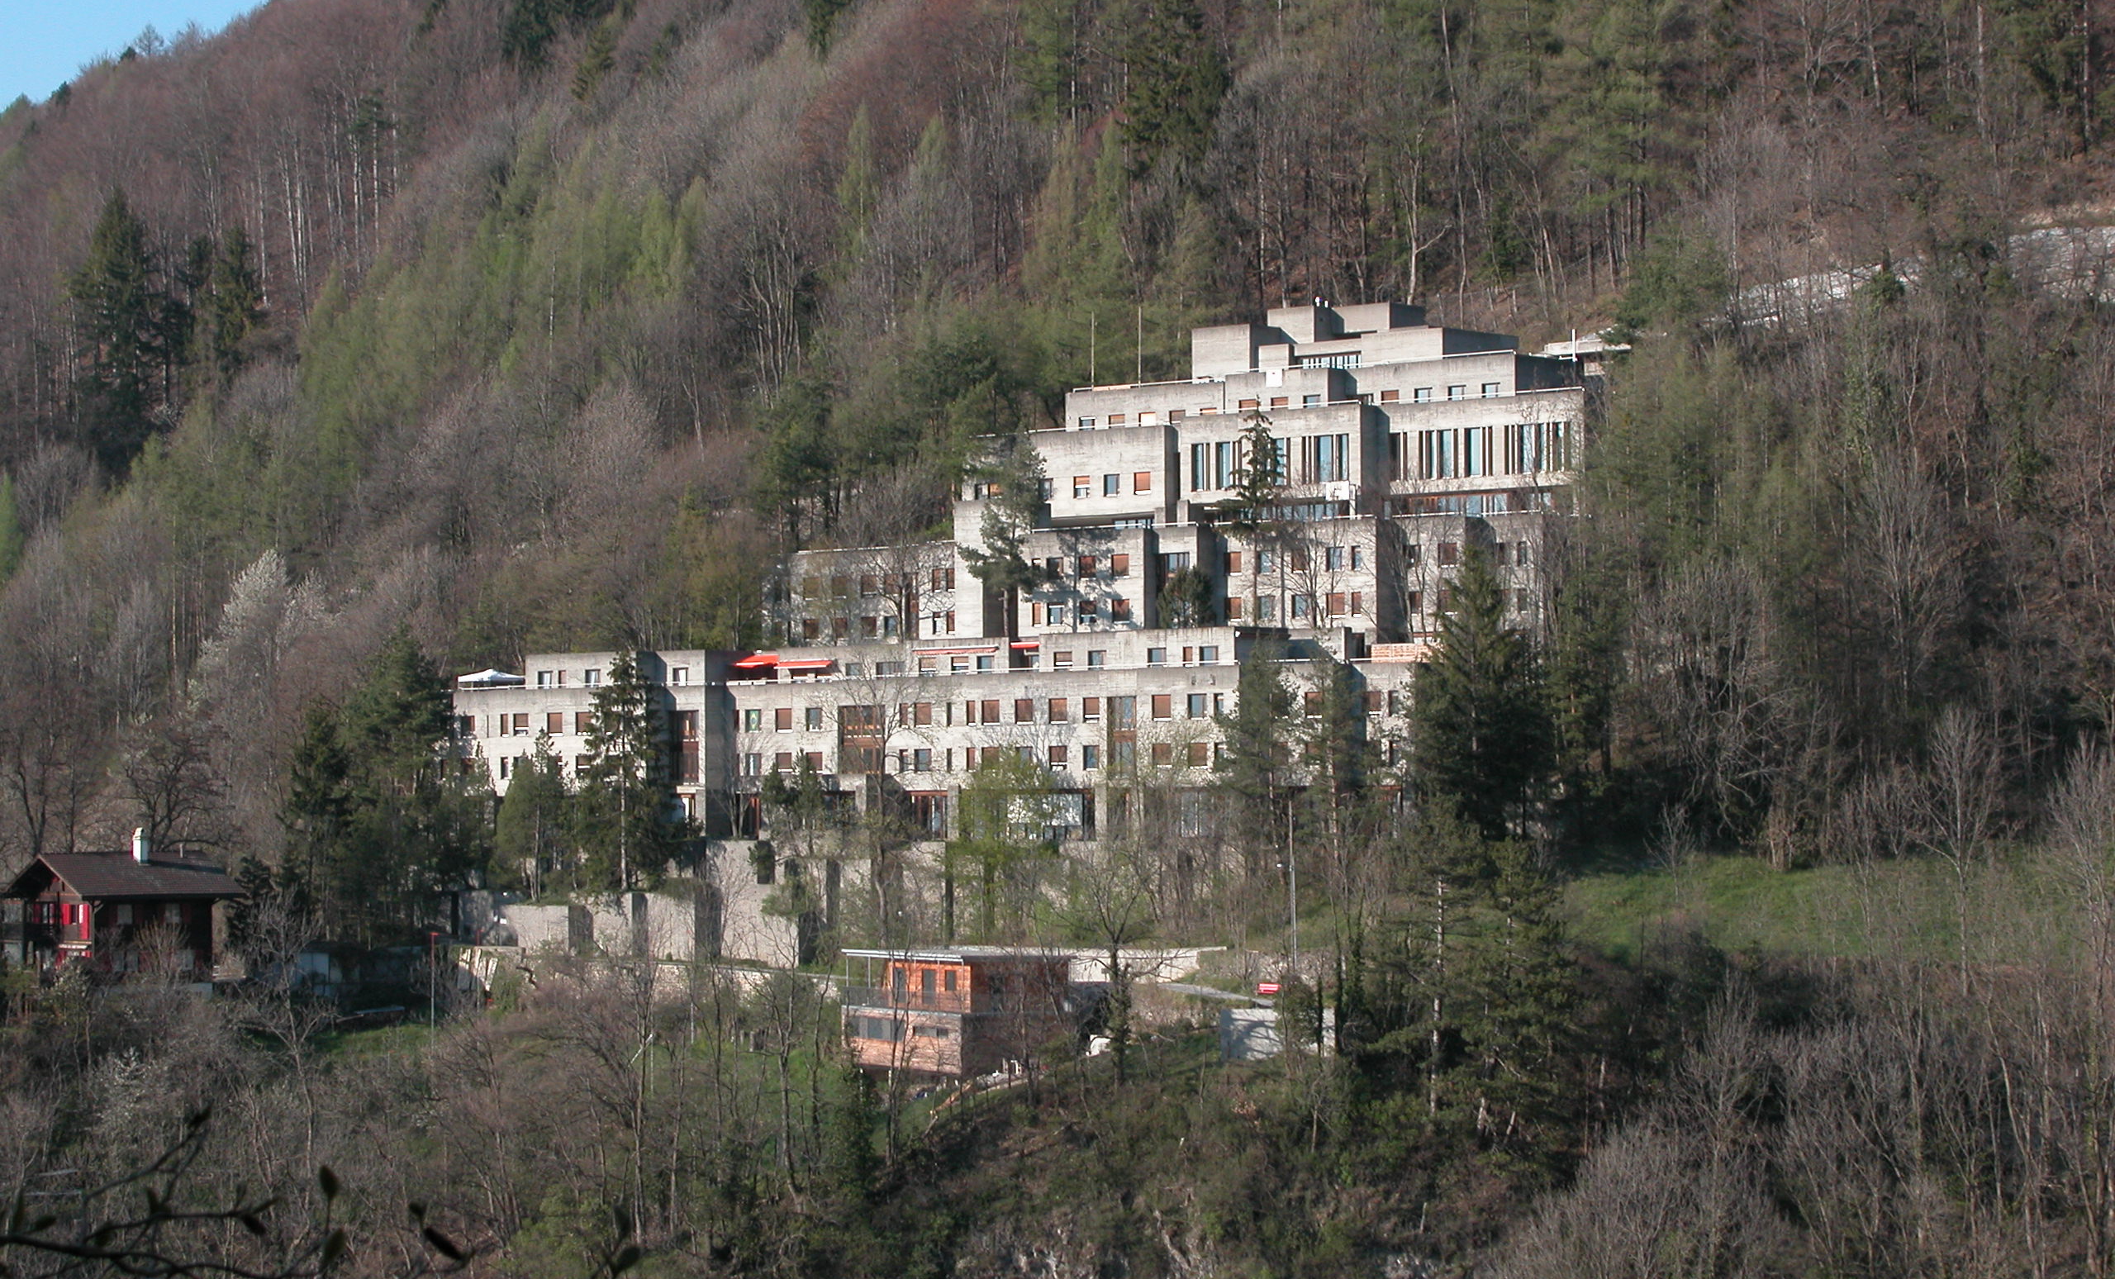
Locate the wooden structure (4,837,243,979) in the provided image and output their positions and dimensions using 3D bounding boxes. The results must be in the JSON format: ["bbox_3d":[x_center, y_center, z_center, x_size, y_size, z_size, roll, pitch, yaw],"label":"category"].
[{"bbox_3d":[-57.370,16.340,320.000,8.000,9.200,12.400,-2,-3,43],"label":"wooden structure"}]

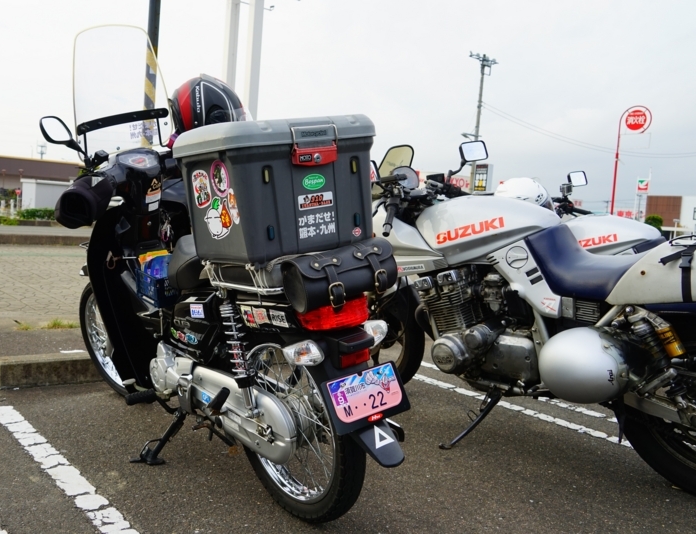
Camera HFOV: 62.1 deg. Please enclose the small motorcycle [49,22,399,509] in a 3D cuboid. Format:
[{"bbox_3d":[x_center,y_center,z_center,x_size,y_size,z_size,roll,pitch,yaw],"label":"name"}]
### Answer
[{"bbox_3d":[-0.580,-0.082,1.940,0.740,1.510,1.880,-6,10,-42],"label":"small motorcycle"}]

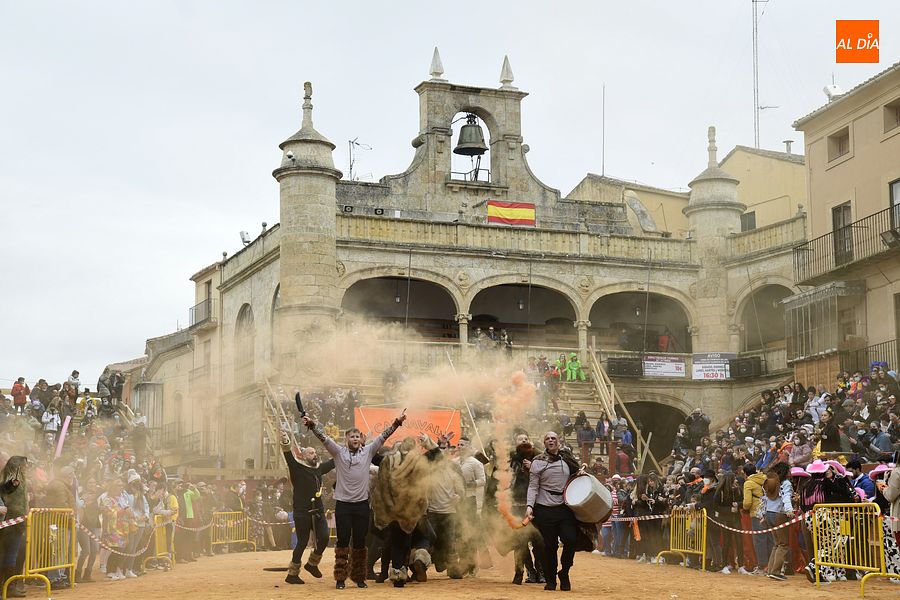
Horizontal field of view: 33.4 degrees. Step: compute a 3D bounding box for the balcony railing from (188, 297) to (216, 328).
[{"bbox_3d":[-11.067,0.617,67.000,0.500,0.959,2.961,4,-9,-23],"label":"balcony railing"}]

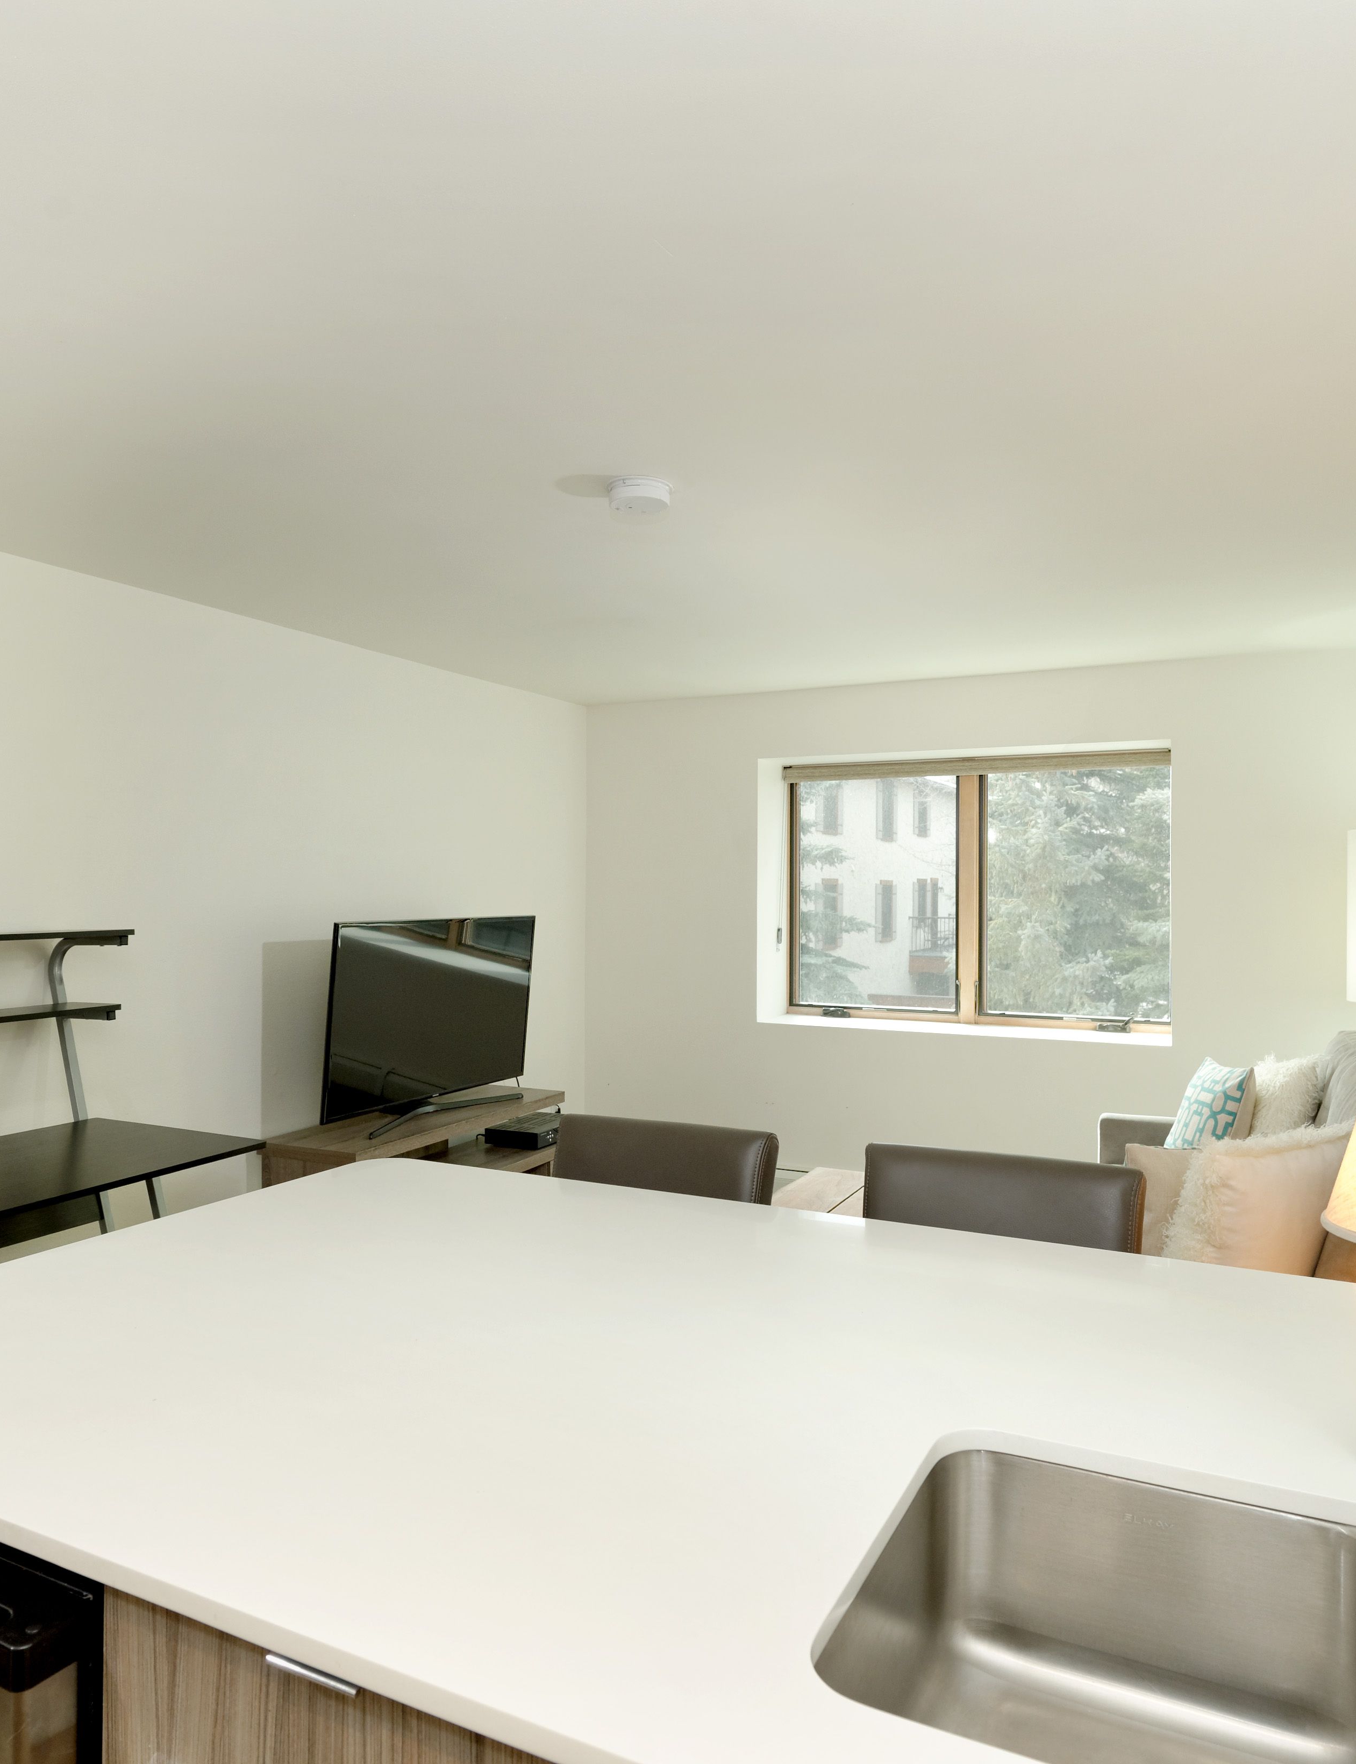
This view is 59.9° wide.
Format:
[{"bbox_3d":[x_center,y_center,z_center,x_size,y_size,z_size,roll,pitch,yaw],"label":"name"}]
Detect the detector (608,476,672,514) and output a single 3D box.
[{"bbox_3d":[-0.080,-0.792,2.435,0.137,0.038,0.137,0,0,0],"label":"detector"}]

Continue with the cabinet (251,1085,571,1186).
[{"bbox_3d":[-0.865,1.100,4.074,0.385,0.583,1.180,0,0,27],"label":"cabinet"}]

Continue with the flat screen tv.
[{"bbox_3d":[-0.835,0.468,4.092,0.180,0.677,1.105,0,0,27],"label":"flat screen tv"}]

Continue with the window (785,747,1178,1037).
[{"bbox_3d":[1.216,0.039,4.954,1.615,1.105,0.080,0,0,27],"label":"window"}]

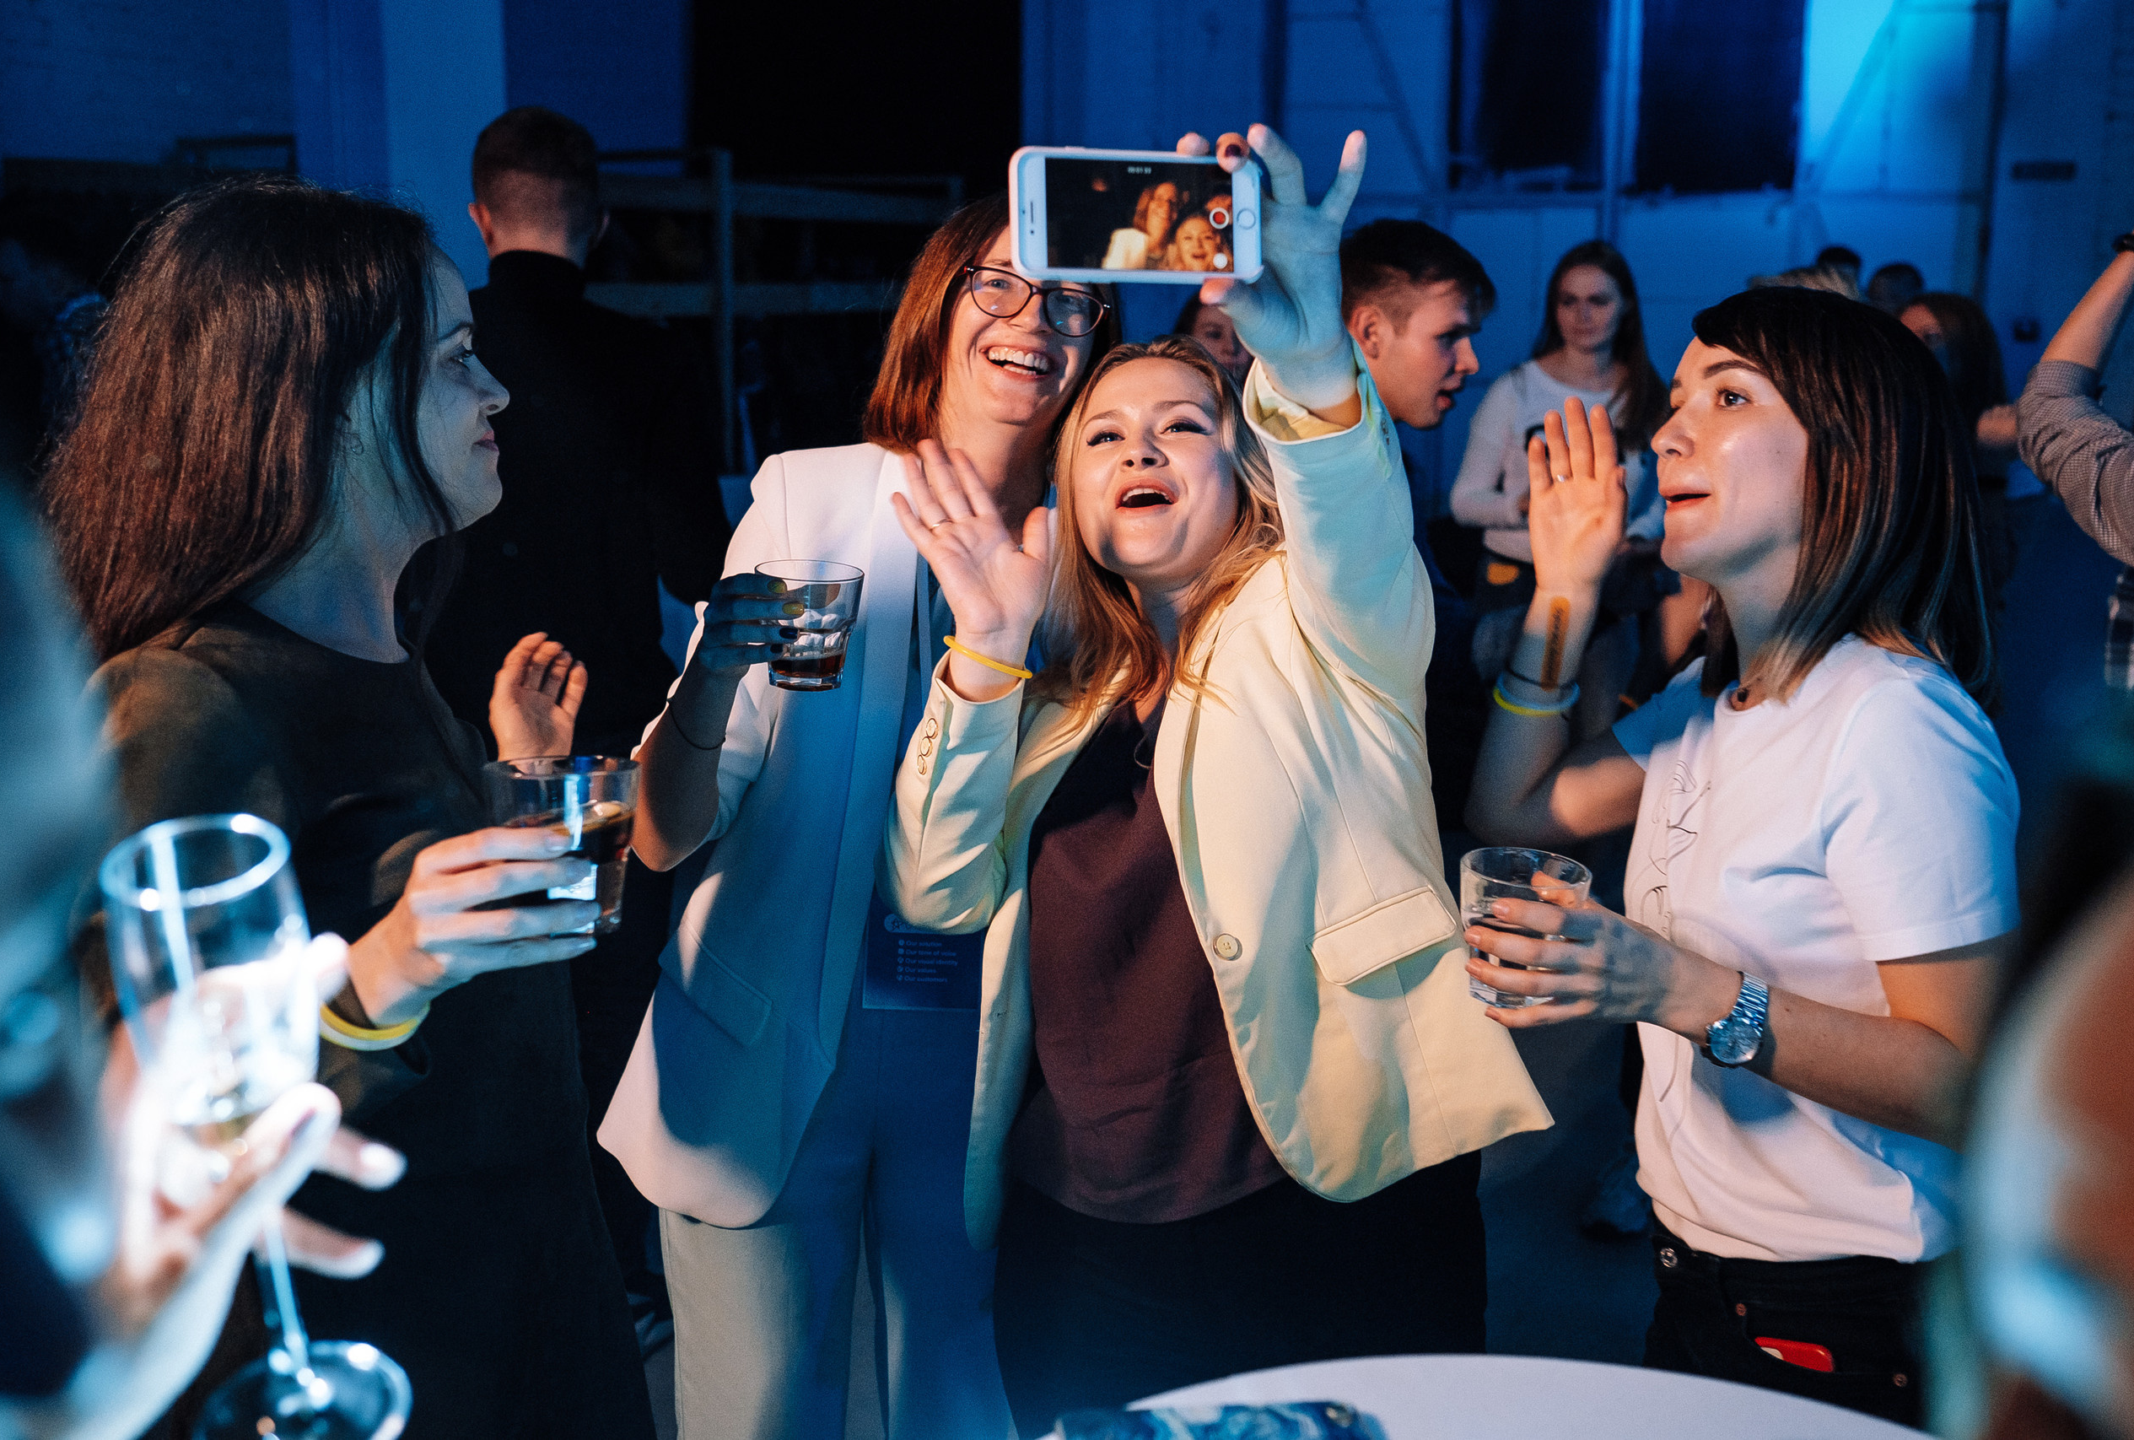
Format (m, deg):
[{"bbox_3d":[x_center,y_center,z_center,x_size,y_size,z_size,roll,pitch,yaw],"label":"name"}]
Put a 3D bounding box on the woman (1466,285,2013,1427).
[{"bbox_3d":[0.477,0.502,1.659,0.488,1.660,0.465,-1,10,-8],"label":"woman"}]

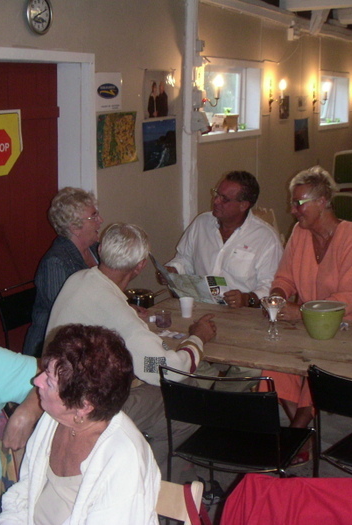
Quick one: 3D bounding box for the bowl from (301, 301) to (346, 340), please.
[{"bbox_3d":[0.608,0.242,3.174,0.185,0.132,0.185,0,12,0],"label":"bowl"}]

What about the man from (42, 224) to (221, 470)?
[{"bbox_3d":[-0.147,0.478,3.097,0.600,1.280,0.800,11,17,44],"label":"man"}]

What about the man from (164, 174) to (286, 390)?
[{"bbox_3d":[0.262,0.280,3.771,0.600,1.380,0.760,3,12,14],"label":"man"}]

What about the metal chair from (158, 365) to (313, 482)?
[{"bbox_3d":[0.252,0.724,2.900,0.450,0.800,0.540,6,13,27],"label":"metal chair"}]

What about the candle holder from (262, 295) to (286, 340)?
[{"bbox_3d":[0.399,0.231,3.141,0.100,0.166,0.100,0,12,0],"label":"candle holder"}]

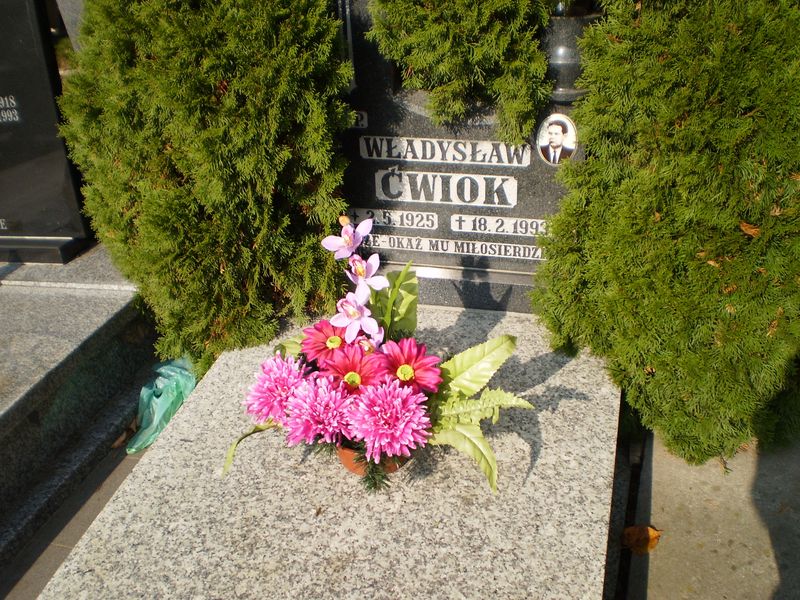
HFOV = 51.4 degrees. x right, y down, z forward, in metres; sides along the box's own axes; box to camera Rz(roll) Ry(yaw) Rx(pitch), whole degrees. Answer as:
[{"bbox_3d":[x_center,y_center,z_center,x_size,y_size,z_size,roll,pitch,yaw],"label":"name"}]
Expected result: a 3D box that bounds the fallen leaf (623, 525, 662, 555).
[{"bbox_3d":[0.480,0.472,1.650,0.078,0.018,0.070,2,33,11],"label":"fallen leaf"}]

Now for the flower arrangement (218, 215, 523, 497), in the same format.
[{"bbox_3d":[-0.059,0.122,1.445,0.561,0.466,0.350,-2,33,5],"label":"flower arrangement"}]

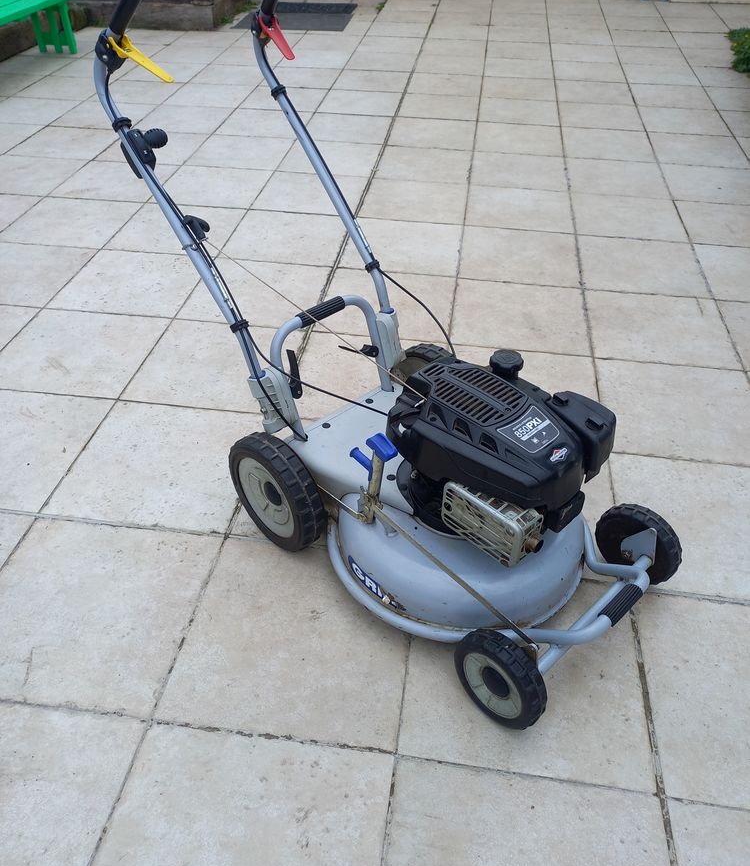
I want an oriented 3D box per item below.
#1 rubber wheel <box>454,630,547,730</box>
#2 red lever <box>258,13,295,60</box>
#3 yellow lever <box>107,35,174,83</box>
[{"bbox_3d":[0.225,0.442,1.301,0.051,0.184,0.184,-31,49,-32],"label":"rubber wheel"},{"bbox_3d":[-0.210,-0.857,1.573,0.036,0.026,0.141,-18,70,-22],"label":"red lever"},{"bbox_3d":[-0.446,-0.722,1.399,0.143,0.026,0.036,41,49,4],"label":"yellow lever"}]

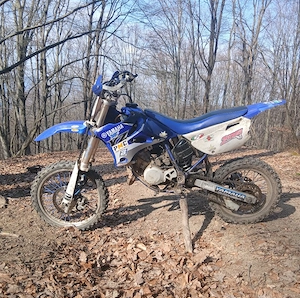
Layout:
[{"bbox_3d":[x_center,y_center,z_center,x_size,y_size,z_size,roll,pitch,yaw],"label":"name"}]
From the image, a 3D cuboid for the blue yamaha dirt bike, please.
[{"bbox_3d":[0.015,0.055,2.210,1.830,1.160,0.760,0,13,2],"label":"blue yamaha dirt bike"}]

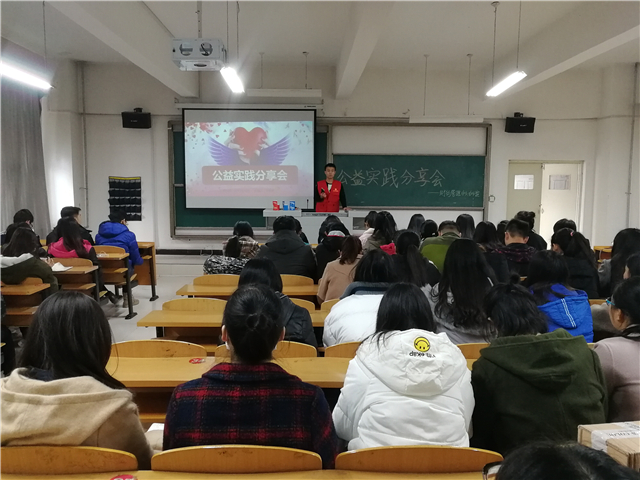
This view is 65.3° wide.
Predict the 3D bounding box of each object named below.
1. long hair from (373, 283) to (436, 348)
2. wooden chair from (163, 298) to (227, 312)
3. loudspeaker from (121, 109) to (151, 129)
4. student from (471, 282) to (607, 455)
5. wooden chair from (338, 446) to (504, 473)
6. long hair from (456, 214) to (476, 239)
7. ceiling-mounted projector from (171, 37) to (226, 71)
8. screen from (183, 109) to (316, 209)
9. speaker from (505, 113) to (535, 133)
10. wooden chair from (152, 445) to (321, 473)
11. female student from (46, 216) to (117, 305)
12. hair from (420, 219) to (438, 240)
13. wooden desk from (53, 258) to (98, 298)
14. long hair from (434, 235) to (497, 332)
[{"bbox_3d":[0.298,0.269,1.753,0.210,0.260,0.230,0,6,-1],"label":"long hair"},{"bbox_3d":[-0.798,0.770,3.538,0.480,0.827,0.500,0,6,-1],"label":"wooden chair"},{"bbox_3d":[-3.394,-2.214,9.208,0.520,0.300,0.290,0,13,-5],"label":"loudspeaker"},{"bbox_3d":[0.771,0.742,1.914,0.480,1.220,0.620,0,6,-1],"label":"student"},{"bbox_3d":[0.271,0.965,1.633,0.470,0.830,0.460,0,6,-1],"label":"wooden chair"},{"bbox_3d":[1.786,-0.115,6.105,0.210,0.360,0.230,0,6,-1],"label":"long hair"},{"bbox_3d":[-1.157,-1.793,4.854,0.430,0.210,0.350,0,6,-1],"label":"ceiling-mounted projector"},{"bbox_3d":[-1.328,-1.517,9.467,2.520,1.940,0.040,0,6,-1],"label":"screen"},{"bbox_3d":[3.746,-2.163,9.350,0.520,0.300,0.290,1,13,2],"label":"speaker"},{"bbox_3d":[-0.245,0.971,1.692,0.480,0.827,0.500,0,6,-1],"label":"wooden chair"},{"bbox_3d":[-2.451,0.359,5.339,0.490,1.220,0.760,0,6,-1],"label":"female student"},{"bbox_3d":[1.195,-0.093,5.447,0.200,0.280,0.220,0,6,-1],"label":"hair"},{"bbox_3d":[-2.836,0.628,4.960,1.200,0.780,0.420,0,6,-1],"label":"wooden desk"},{"bbox_3d":[0.724,0.228,2.501,0.280,0.460,0.250,0,6,-1],"label":"long hair"}]

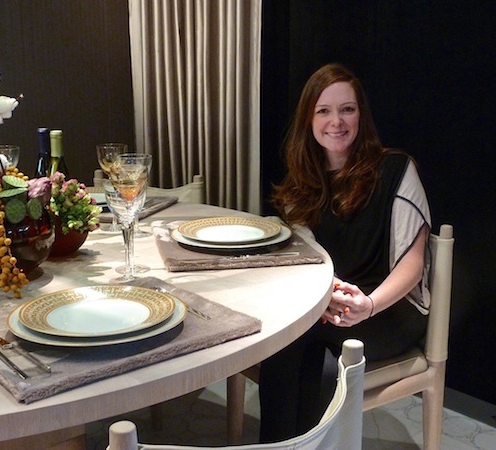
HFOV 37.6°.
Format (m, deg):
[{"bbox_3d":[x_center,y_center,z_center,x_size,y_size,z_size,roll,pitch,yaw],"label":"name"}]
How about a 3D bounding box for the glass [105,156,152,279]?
[{"bbox_3d":[-0.260,0.002,1.565,0.096,0.240,0.096,0,13,0],"label":"glass"}]

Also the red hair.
[{"bbox_3d":[0.213,-0.220,1.935,0.300,0.420,0.260,3,13,11],"label":"red hair"}]

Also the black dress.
[{"bbox_3d":[0.219,0.216,1.958,0.460,0.820,0.560,11,17,40],"label":"black dress"}]

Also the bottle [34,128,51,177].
[{"bbox_3d":[-0.512,-0.095,1.847,0.079,0.298,0.079,0,13,0],"label":"bottle"}]

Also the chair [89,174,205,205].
[{"bbox_3d":[-0.487,0.214,2.799,0.500,0.760,0.510,5,14,20],"label":"chair"}]

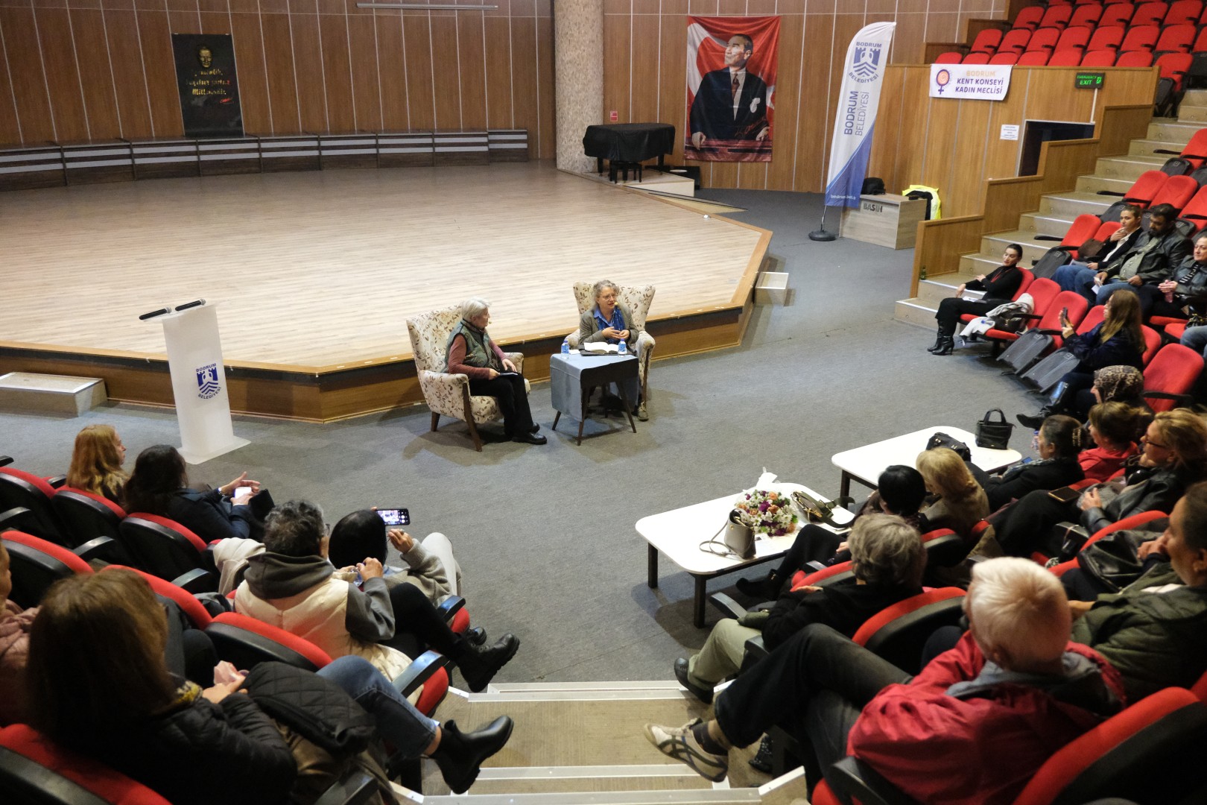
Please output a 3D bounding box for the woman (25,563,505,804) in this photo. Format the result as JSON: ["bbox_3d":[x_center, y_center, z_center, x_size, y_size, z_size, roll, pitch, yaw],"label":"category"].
[{"bbox_3d":[-0.831,0.823,2.746,0.580,1.180,1.240,16,25,39],"label":"woman"}]

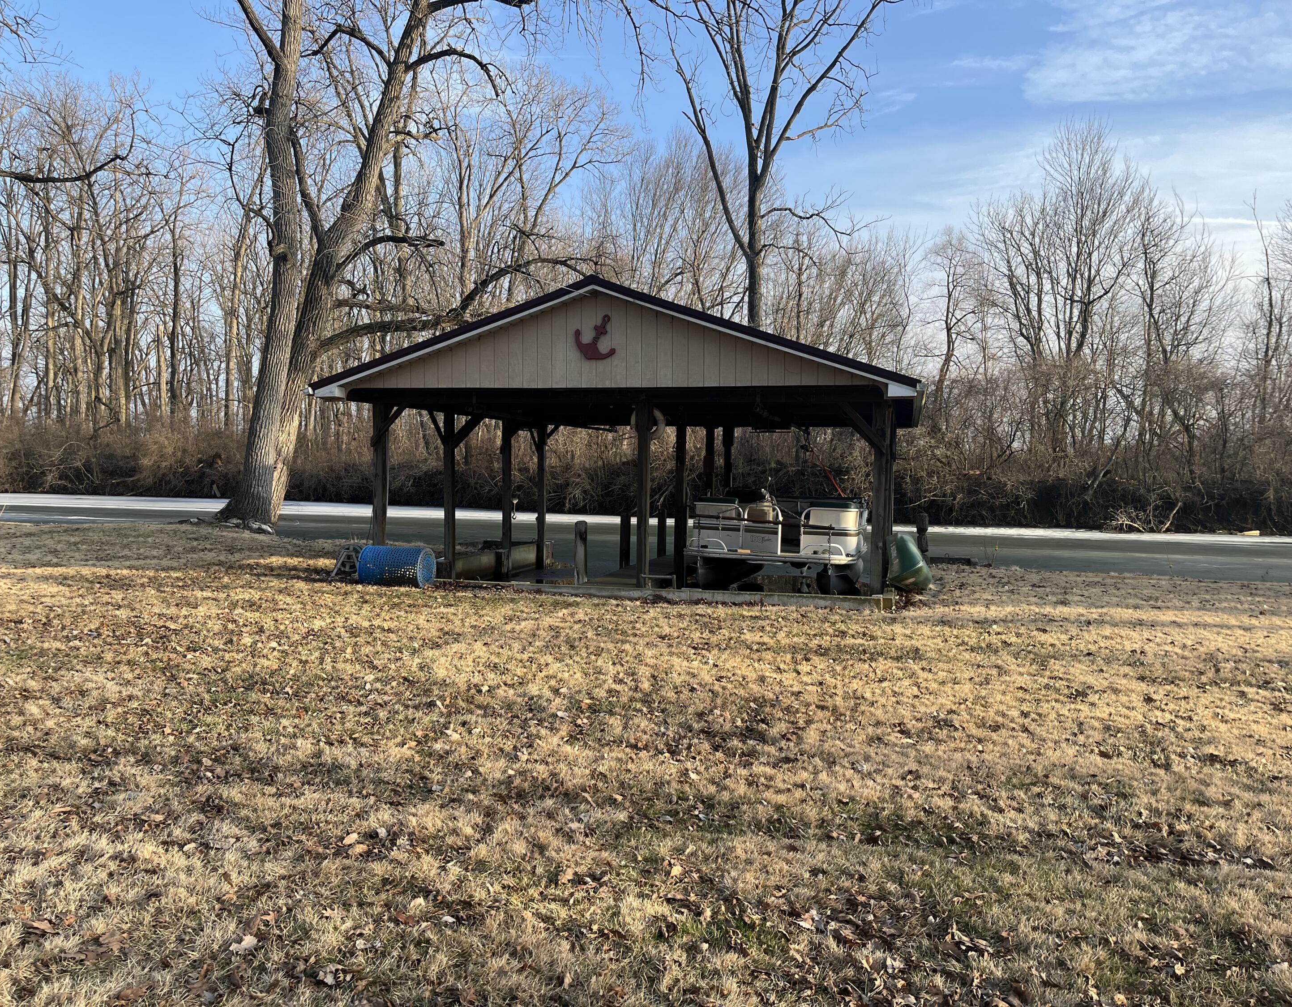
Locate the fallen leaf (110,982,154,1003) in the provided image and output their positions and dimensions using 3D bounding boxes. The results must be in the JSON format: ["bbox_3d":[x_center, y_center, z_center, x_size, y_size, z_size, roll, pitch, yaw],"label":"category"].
[{"bbox_3d":[-1.477,1.411,2.913,0.110,0.030,0.060,-1,3,-40],"label":"fallen leaf"}]

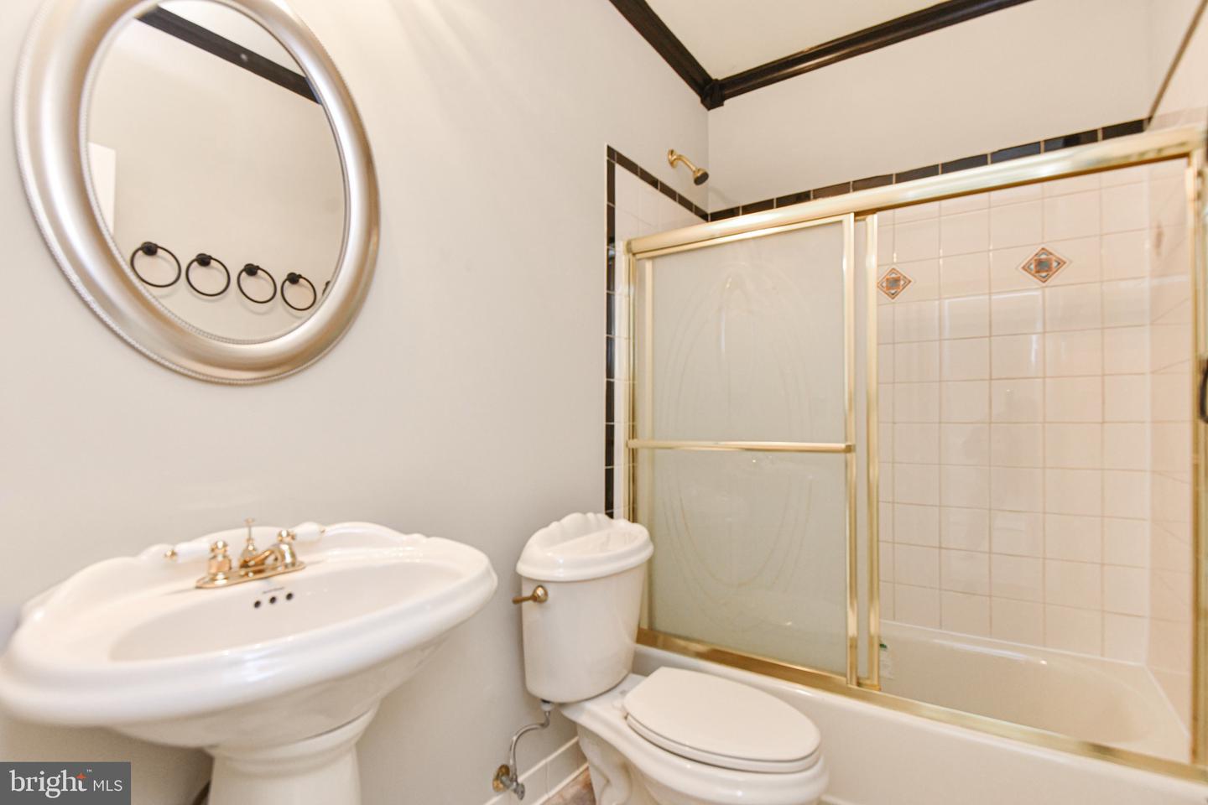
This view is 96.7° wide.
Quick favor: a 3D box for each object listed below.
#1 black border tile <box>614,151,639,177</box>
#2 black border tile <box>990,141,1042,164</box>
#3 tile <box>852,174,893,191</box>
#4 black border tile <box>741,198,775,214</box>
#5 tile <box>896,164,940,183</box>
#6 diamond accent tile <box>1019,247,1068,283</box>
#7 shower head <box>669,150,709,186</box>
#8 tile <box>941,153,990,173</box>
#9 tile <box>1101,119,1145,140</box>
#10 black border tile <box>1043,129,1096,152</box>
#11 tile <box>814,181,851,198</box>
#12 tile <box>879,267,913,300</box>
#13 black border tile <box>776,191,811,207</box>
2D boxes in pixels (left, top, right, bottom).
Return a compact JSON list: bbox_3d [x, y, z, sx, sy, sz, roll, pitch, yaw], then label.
[{"bbox_3d":[0.091,-0.874,1.977,0.010,0.046,0.150,0,0,35],"label":"black border tile"},{"bbox_3d":[1.460,-0.882,1.904,0.150,0.046,0.010,0,0,33],"label":"black border tile"},{"bbox_3d":[1.076,-0.877,2.151,0.150,0.046,0.010,0,0,33],"label":"tile"},{"bbox_3d":[0.687,-0.874,2.401,0.150,0.046,0.010,0,0,33],"label":"black border tile"},{"bbox_3d":[1.232,-0.896,2.113,0.146,0.042,0.012,0,0,34],"label":"tile"},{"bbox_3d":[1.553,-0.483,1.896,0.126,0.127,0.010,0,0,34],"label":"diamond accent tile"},{"bbox_3d":[0.353,-0.976,2.217,0.155,0.175,0.075,0,0,34],"label":"shower head"},{"bbox_3d":[1.361,-0.897,2.027,0.144,0.042,0.012,0,0,34],"label":"tile"},{"bbox_3d":[1.725,-0.903,1.785,0.101,0.042,0.012,0,0,34],"label":"tile"},{"bbox_3d":[1.587,-0.887,1.824,0.150,0.046,0.010,0,0,33],"label":"black border tile"},{"bbox_3d":[0.972,-0.899,2.286,0.146,0.042,0.012,0,0,34],"label":"tile"},{"bbox_3d":[1.142,-0.467,2.111,0.122,0.122,0.010,0,0,33],"label":"tile"},{"bbox_3d":[0.839,-0.897,2.375,0.147,0.042,0.012,0,0,34],"label":"black border tile"}]

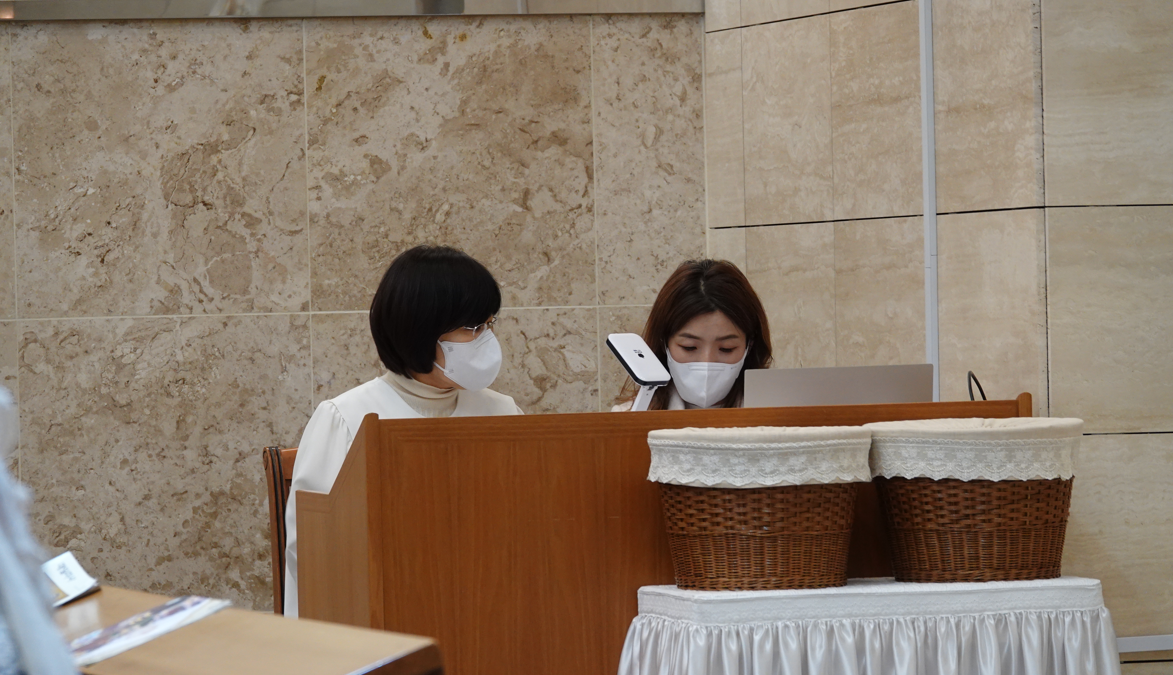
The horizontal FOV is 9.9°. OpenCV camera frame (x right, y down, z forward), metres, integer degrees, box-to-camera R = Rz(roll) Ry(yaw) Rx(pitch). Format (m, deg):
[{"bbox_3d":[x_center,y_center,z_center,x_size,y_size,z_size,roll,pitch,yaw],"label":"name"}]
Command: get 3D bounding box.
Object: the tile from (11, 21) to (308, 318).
[{"bbox_3d":[-0.856,-0.341,13.536,0.599,0.597,0.020,-1,0,-15],"label":"tile"}]

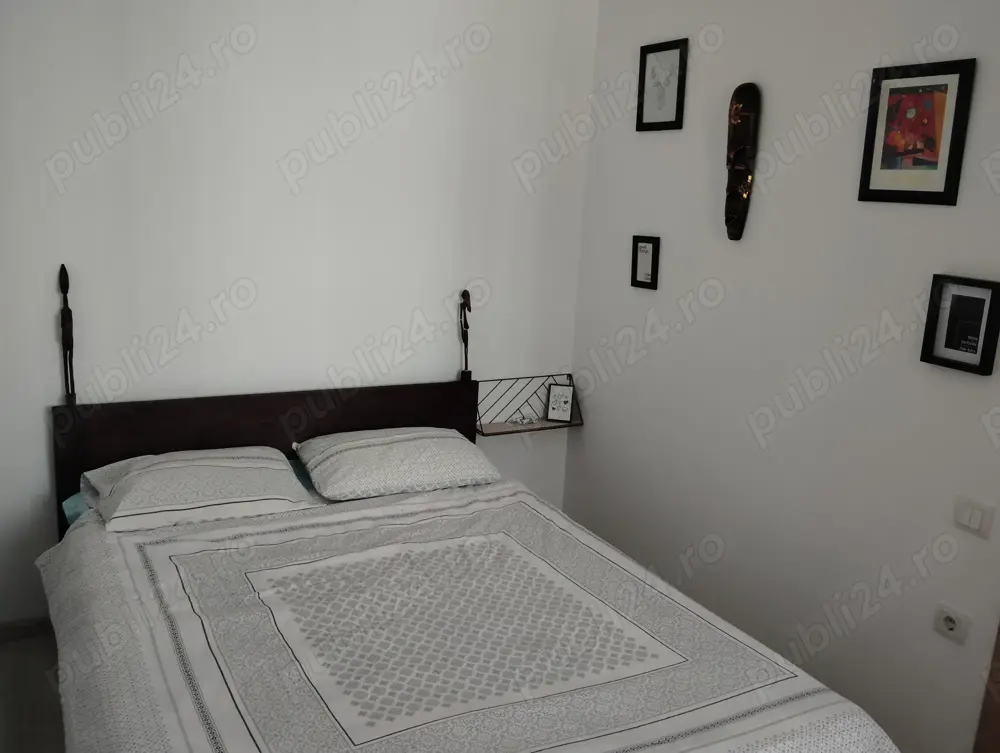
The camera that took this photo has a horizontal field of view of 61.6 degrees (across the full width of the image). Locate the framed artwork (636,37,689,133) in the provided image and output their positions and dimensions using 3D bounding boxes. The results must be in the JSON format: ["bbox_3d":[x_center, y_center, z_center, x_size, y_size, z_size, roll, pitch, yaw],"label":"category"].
[{"bbox_3d":[0.594,-1.066,3.090,0.018,0.305,0.244,-4,14,-29],"label":"framed artwork"}]

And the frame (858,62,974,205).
[{"bbox_3d":[1.098,-0.640,2.228,0.022,0.355,0.279,-4,14,-29],"label":"frame"}]

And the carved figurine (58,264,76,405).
[{"bbox_3d":[-1.384,-0.129,2.686,0.036,0.452,0.038,-4,14,-29],"label":"carved figurine"}]

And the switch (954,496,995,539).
[{"bbox_3d":[1.213,0.362,2.150,0.012,0.083,0.088,-4,14,-29],"label":"switch"}]

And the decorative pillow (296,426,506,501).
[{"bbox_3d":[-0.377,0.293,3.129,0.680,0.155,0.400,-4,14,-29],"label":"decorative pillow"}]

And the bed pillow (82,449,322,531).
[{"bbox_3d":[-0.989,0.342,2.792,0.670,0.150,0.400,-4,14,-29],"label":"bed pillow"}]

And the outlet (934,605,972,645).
[{"bbox_3d":[1.195,0.658,2.217,0.014,0.080,0.084,-4,14,-29],"label":"outlet"}]

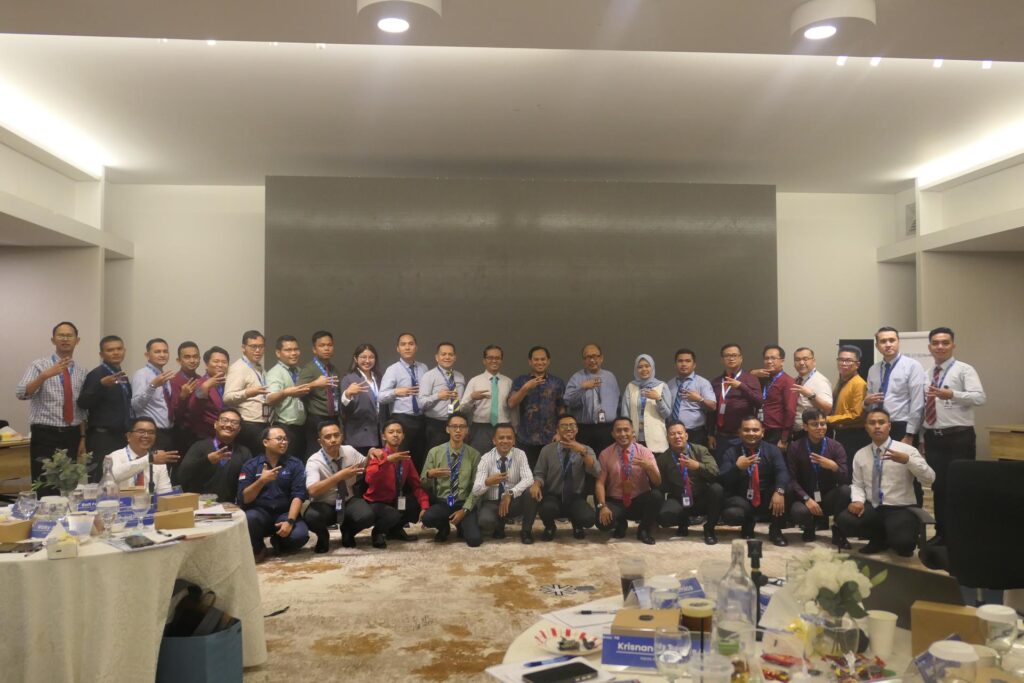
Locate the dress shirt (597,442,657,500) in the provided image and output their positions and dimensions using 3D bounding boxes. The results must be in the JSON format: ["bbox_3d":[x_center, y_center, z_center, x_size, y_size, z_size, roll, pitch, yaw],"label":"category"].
[{"bbox_3d":[0.989,1.123,6.880,0.500,0.510,0.310,-1,-2,9],"label":"dress shirt"}]

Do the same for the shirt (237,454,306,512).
[{"bbox_3d":[-1.933,1.133,6.400,0.530,0.500,0.370,1,-2,-25],"label":"shirt"}]

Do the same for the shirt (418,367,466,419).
[{"bbox_3d":[-0.647,0.480,7.420,0.470,0.510,0.310,1,-2,-27],"label":"shirt"}]

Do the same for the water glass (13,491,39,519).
[{"bbox_3d":[-2.076,0.717,3.420,0.080,0.155,0.080,0,-2,0],"label":"water glass"}]

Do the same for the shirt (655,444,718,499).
[{"bbox_3d":[1.512,1.139,6.900,0.530,0.510,0.340,-1,-2,18],"label":"shirt"}]

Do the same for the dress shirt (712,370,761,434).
[{"bbox_3d":[1.973,0.536,7.000,0.500,0.570,0.370,-2,-2,36],"label":"dress shirt"}]

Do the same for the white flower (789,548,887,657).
[{"bbox_3d":[0.758,0.604,1.850,0.225,0.250,0.210,0,-2,0],"label":"white flower"}]

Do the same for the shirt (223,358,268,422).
[{"bbox_3d":[-2.183,0.403,6.550,0.370,0.540,0.470,-1,-2,30],"label":"shirt"}]

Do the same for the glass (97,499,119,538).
[{"bbox_3d":[-1.724,0.758,3.405,0.094,0.155,0.094,0,-2,0],"label":"glass"}]

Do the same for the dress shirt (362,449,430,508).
[{"bbox_3d":[-0.975,1.156,6.720,0.510,0.470,0.350,1,-2,-24],"label":"dress shirt"}]

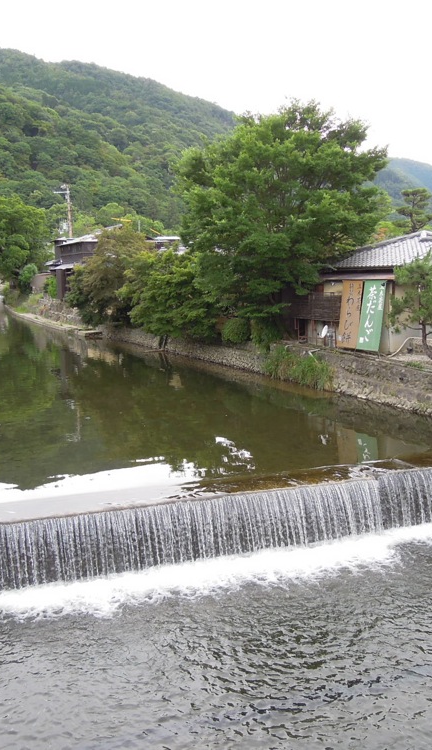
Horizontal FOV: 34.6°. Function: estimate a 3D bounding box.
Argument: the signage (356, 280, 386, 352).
[{"bbox_3d":[5.304,-2.019,23.650,0.050,2.500,0.930,5,3,-40],"label":"signage"}]

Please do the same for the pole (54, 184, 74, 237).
[{"bbox_3d":[-17.045,-15.244,78.000,1.900,12.500,0.700,-1,8,0],"label":"pole"}]

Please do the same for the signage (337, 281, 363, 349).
[{"bbox_3d":[4.726,-2.123,24.450,0.050,2.450,0.900,5,3,-40],"label":"signage"}]

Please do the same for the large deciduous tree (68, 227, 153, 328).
[{"bbox_3d":[-7.825,-7.176,50.000,6.200,7.430,6.000,-1,8,0],"label":"large deciduous tree"}]

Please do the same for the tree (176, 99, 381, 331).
[{"bbox_3d":[2.834,-6.815,30.000,9.090,10.220,8.600,-1,8,0],"label":"tree"}]

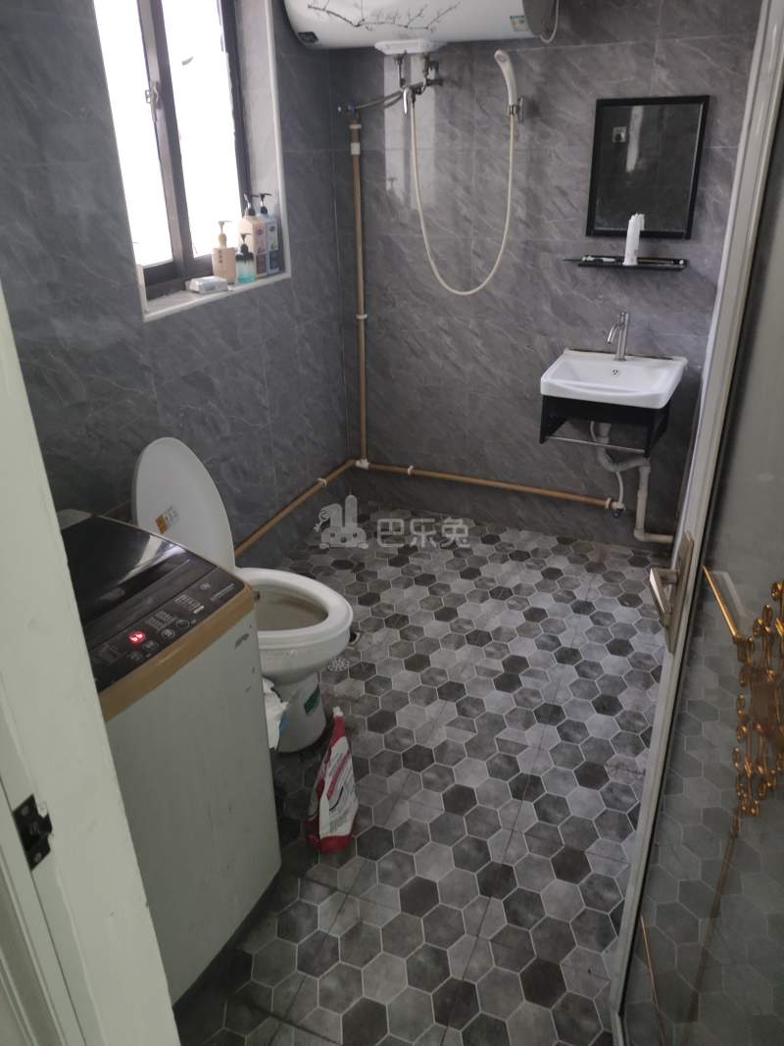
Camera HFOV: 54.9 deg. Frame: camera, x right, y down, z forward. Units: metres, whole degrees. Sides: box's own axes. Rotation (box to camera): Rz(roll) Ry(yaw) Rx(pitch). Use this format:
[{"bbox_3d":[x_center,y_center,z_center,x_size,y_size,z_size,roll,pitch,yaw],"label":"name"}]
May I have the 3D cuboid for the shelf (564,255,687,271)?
[{"bbox_3d":[0.848,-0.918,2.667,0.360,0.035,0.105,10,28,20],"label":"shelf"}]

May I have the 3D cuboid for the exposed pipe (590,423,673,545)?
[{"bbox_3d":[0.948,-0.156,2.922,0.370,0.530,0.190,10,28,20],"label":"exposed pipe"}]

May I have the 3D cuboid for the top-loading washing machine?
[{"bbox_3d":[-0.577,0.470,1.467,0.470,0.830,0.480,13,29,25],"label":"top-loading washing machine"}]

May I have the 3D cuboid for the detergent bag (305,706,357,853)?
[{"bbox_3d":[-0.137,0.592,1.740,0.120,0.365,0.085,-11,28,-20],"label":"detergent bag"}]

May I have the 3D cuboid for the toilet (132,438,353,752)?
[{"bbox_3d":[-0.405,0.179,2.046,0.600,0.840,0.370,9,28,20],"label":"toilet"}]

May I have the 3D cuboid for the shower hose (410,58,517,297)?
[{"bbox_3d":[0.250,-1.226,2.709,0.370,0.800,0.170,10,28,20],"label":"shower hose"}]

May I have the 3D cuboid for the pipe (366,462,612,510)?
[{"bbox_3d":[0.388,-0.172,3.256,1.110,0.040,0.040,11,28,19],"label":"pipe"}]

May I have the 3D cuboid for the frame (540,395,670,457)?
[{"bbox_3d":[0.791,-0.418,2.785,0.400,0.200,0.350,10,28,20],"label":"frame"}]

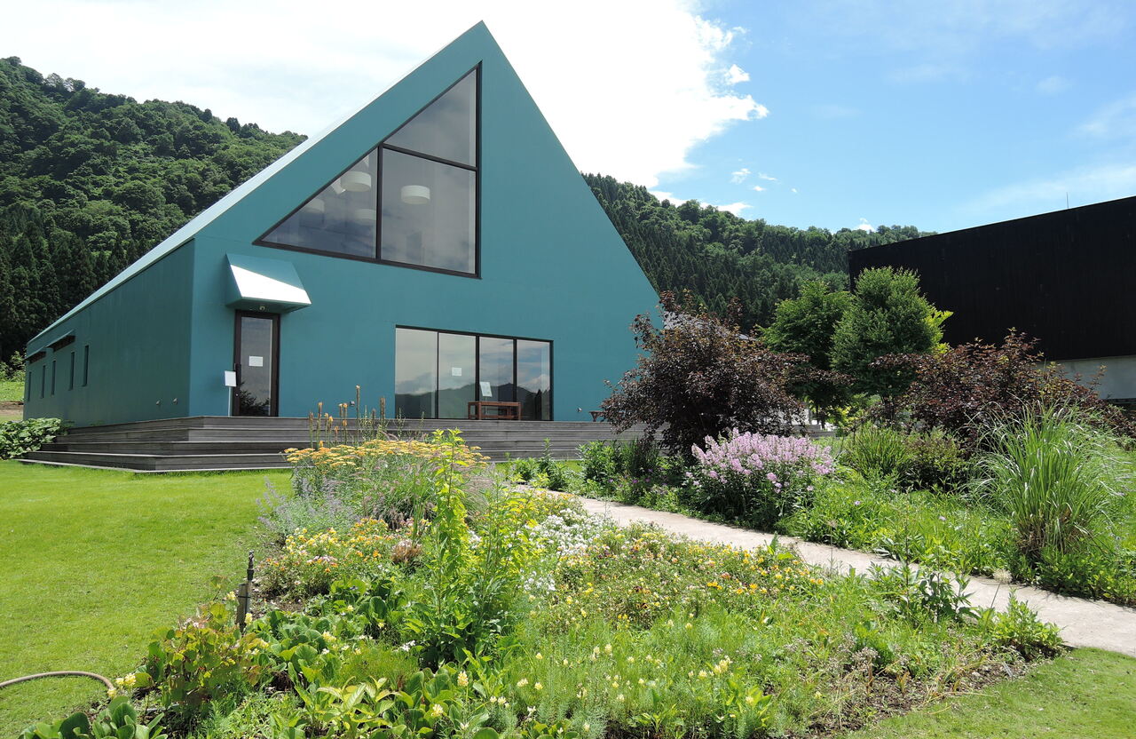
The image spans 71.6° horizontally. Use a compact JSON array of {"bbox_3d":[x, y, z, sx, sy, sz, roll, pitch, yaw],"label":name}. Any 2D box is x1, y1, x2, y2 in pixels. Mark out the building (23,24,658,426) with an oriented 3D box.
[{"bbox_3d":[-10.097,-3.438,31.133,15.628,11.886,22.874,4,-7,-42],"label":"building"}]

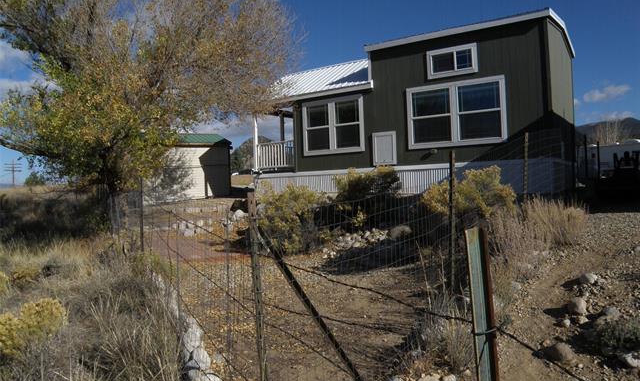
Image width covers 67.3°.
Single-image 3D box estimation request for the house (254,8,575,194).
[{"bbox_3d":[2.990,-2.300,16.400,9.900,4.850,5.000,-2,0,35],"label":"house"}]

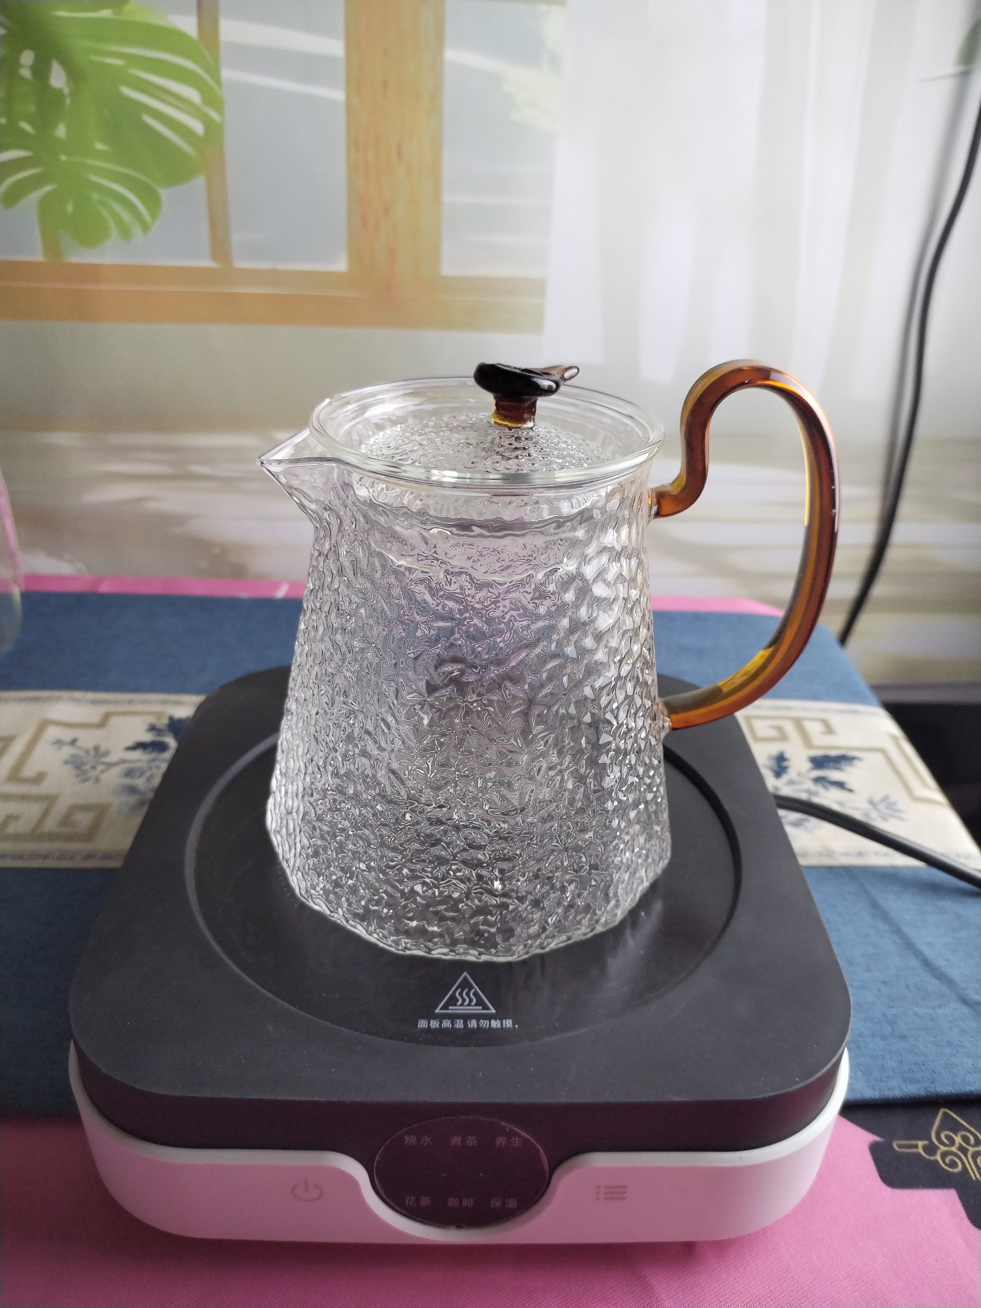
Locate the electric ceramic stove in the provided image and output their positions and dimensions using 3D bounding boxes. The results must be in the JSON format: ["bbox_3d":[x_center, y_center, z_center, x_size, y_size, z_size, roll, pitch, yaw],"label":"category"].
[{"bbox_3d":[-0.008,0.078,0.320,0.204,0.057,0.200,1,29,-1],"label":"electric ceramic stove"}]

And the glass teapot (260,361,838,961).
[{"bbox_3d":[0.017,-0.011,0.278,0.166,0.141,0.127,-5,30,-12],"label":"glass teapot"}]

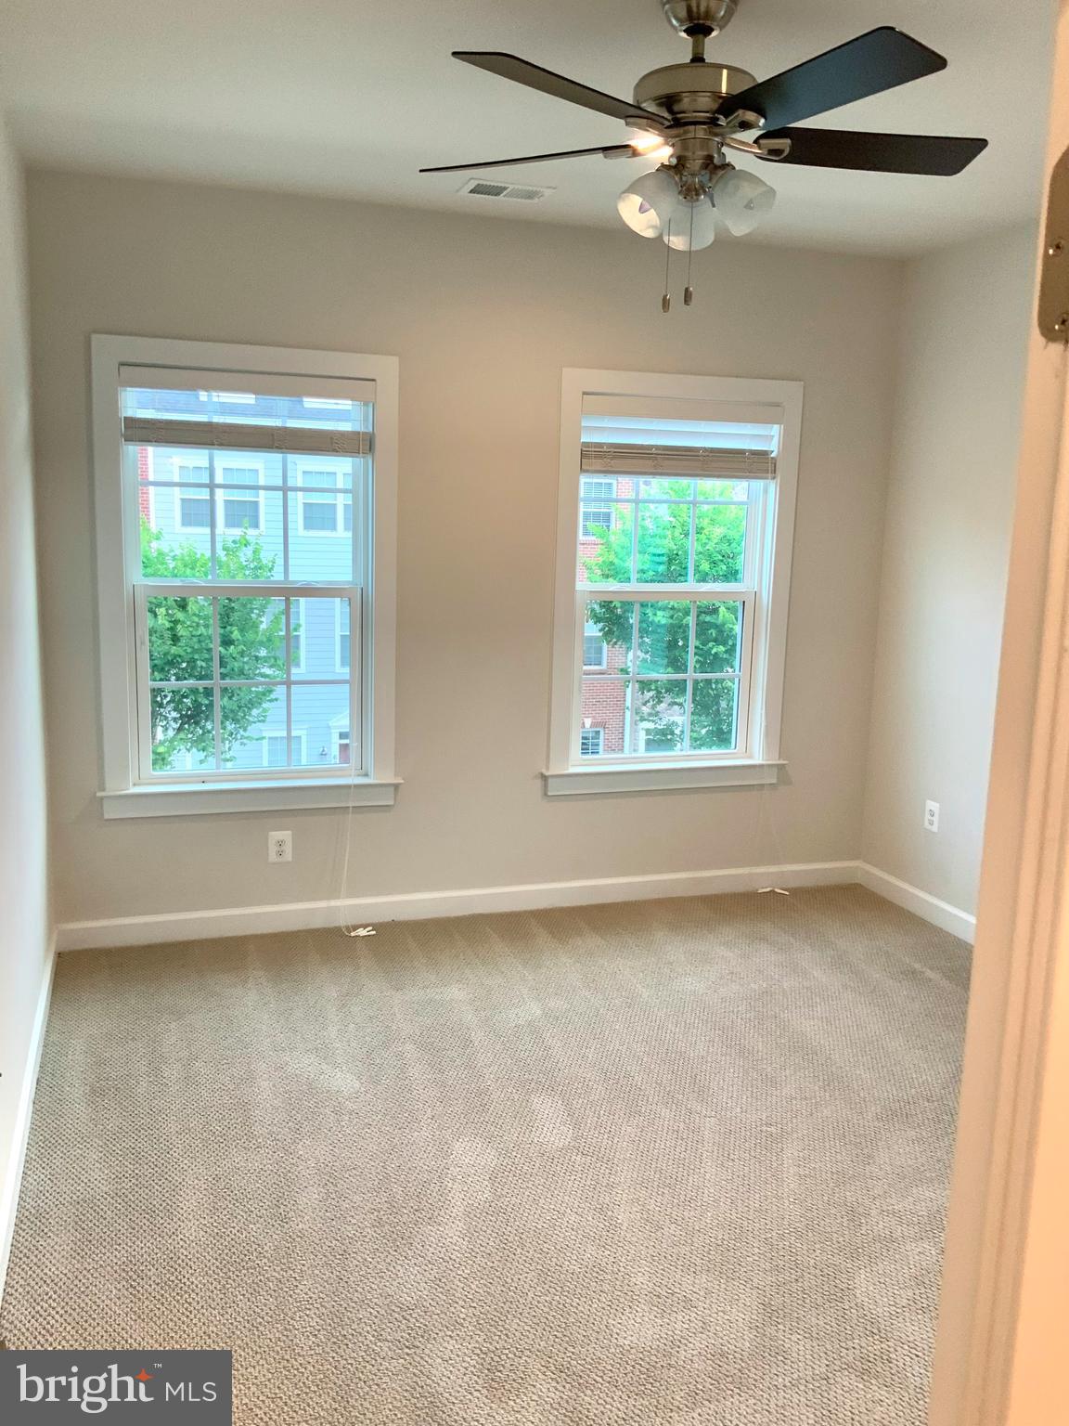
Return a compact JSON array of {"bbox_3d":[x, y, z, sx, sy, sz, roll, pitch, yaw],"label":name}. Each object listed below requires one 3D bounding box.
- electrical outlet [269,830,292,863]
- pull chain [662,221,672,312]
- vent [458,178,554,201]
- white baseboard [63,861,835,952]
[{"bbox_3d":[-0.987,0.520,4.640,0.082,0.121,0.010,-2,10,-18],"label":"electrical outlet"},{"bbox_3d":[0.296,-0.992,2.652,0.017,0.208,0.017,-2,10,-18],"label":"pull chain"},{"bbox_3d":[-0.102,-1.790,4.103,0.295,0.018,0.195,-2,10,-18],"label":"vent"},{"bbox_3d":[-0.138,0.782,4.974,3.448,0.106,0.018,-2,10,-18],"label":"white baseboard"}]

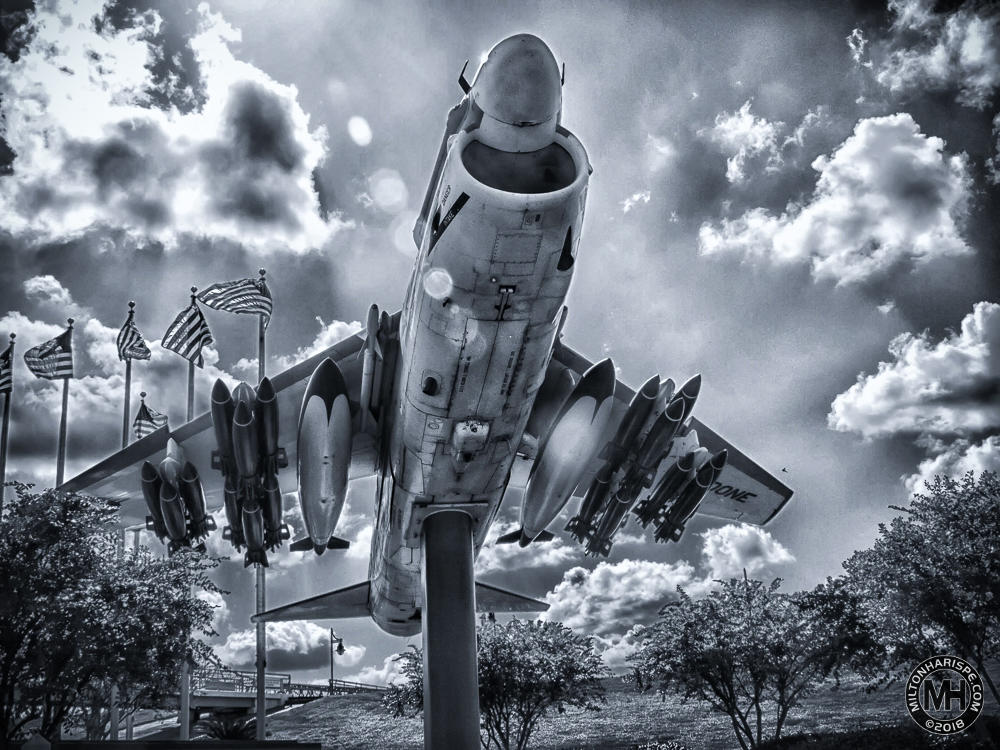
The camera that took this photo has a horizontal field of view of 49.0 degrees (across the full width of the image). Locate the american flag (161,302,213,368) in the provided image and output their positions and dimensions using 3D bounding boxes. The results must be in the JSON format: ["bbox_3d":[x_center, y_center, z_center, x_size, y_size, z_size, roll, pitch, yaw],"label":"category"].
[{"bbox_3d":[-8.094,-1.020,28.343,1.450,1.750,0.550,9,-21,-36],"label":"american flag"}]

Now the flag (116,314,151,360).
[{"bbox_3d":[-9.753,-0.998,29.215,1.000,1.350,0.600,6,-19,-29],"label":"flag"}]

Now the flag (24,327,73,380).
[{"bbox_3d":[-12.242,-0.583,29.767,1.500,1.500,0.500,11,-22,-40],"label":"flag"}]

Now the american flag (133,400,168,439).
[{"bbox_3d":[-11.901,1.551,37.434,1.450,1.450,0.500,-15,-20,33],"label":"american flag"}]

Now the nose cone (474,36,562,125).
[{"bbox_3d":[0.163,-2.665,9.608,0.790,0.770,0.740,0,-33,-10],"label":"nose cone"}]

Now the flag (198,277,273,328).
[{"bbox_3d":[-6.596,-1.808,27.377,2.000,1.400,0.600,5,-19,-27],"label":"flag"}]

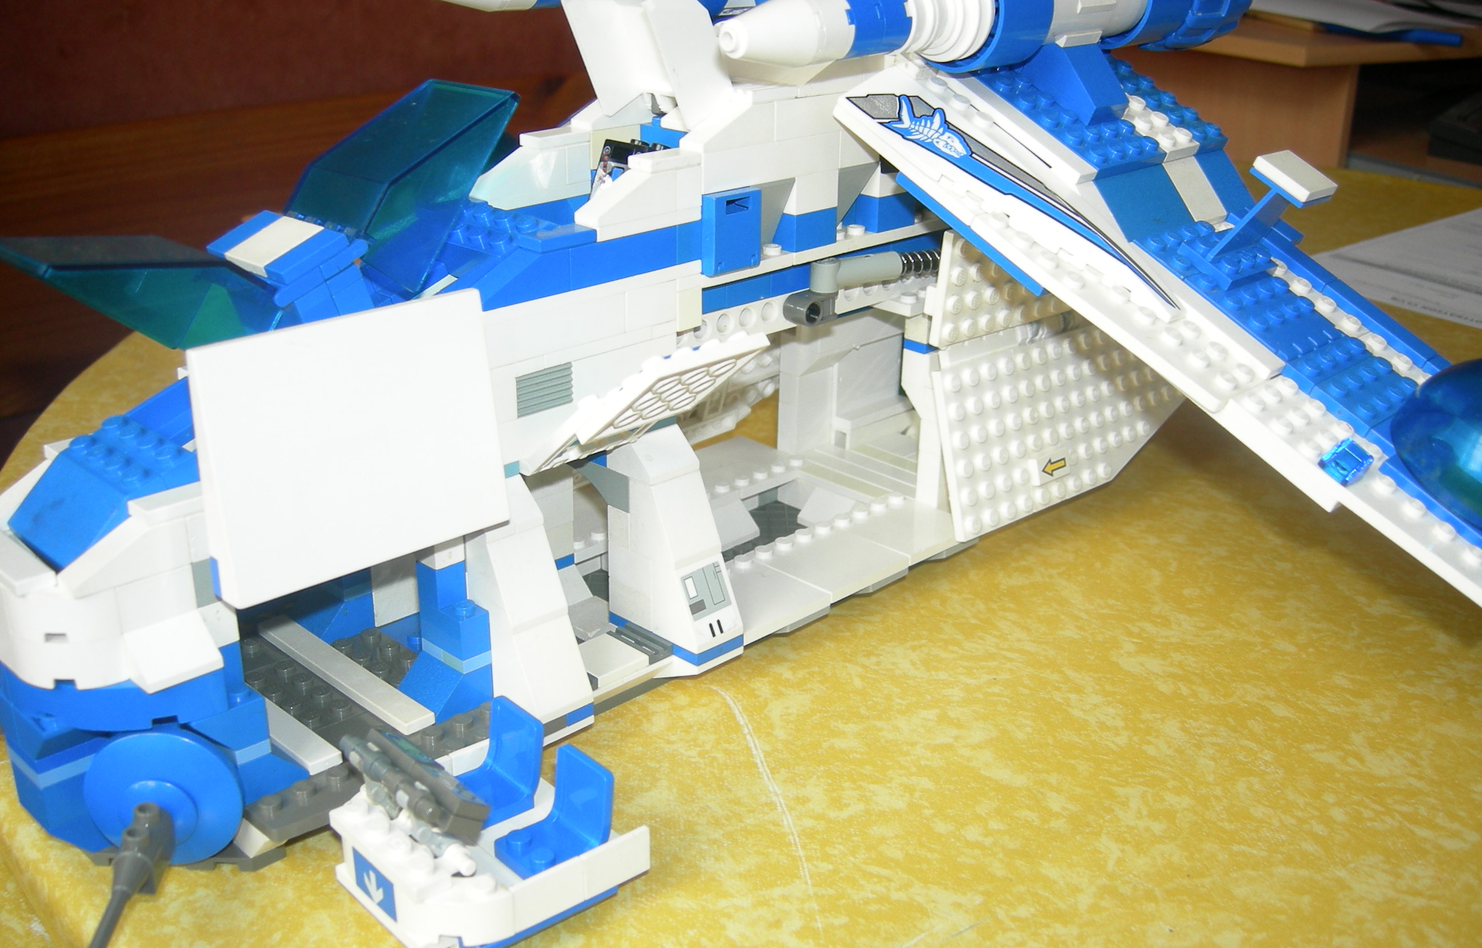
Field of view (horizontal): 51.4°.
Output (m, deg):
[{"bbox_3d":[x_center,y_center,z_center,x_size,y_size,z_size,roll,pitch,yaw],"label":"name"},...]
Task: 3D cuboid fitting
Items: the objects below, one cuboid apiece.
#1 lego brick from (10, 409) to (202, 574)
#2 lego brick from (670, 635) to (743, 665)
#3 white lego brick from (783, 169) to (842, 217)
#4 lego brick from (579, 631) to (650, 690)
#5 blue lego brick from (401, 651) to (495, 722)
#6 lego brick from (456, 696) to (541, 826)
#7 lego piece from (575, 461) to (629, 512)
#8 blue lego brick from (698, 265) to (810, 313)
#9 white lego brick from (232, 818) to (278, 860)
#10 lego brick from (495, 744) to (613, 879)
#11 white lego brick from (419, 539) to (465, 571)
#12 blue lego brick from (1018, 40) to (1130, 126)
[{"bbox_3d":[-0.125,0.003,0.300,0.032,0.011,0.033,20,46,41],"label":"lego brick"},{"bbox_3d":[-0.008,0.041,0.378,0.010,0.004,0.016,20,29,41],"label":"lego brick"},{"bbox_3d":[0.016,-0.073,0.393,0.010,0.010,0.016,21,29,41],"label":"white lego brick"},{"bbox_3d":[-0.033,0.044,0.368,0.016,0.003,0.016,21,29,41],"label":"lego brick"},{"bbox_3d":[-0.068,0.048,0.355,0.016,0.010,0.016,20,28,40],"label":"blue lego brick"},{"bbox_3d":[-0.054,0.062,0.328,0.019,0.020,0.016,-18,28,-39],"label":"lego brick"},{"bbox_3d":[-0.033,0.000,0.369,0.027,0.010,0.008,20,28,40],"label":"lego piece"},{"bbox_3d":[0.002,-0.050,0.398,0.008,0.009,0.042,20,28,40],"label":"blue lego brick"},{"bbox_3d":[-0.100,0.074,0.320,0.010,0.006,0.009,20,28,40],"label":"white lego brick"},{"bbox_3d":[-0.038,0.068,0.309,0.019,0.019,0.016,-16,25,-38],"label":"lego brick"},{"bbox_3d":[-0.068,0.016,0.349,0.008,0.010,0.008,20,28,40],"label":"white lego brick"},{"bbox_3d":[0.088,-0.103,0.397,0.016,0.013,0.024,-22,57,-41],"label":"blue lego brick"}]

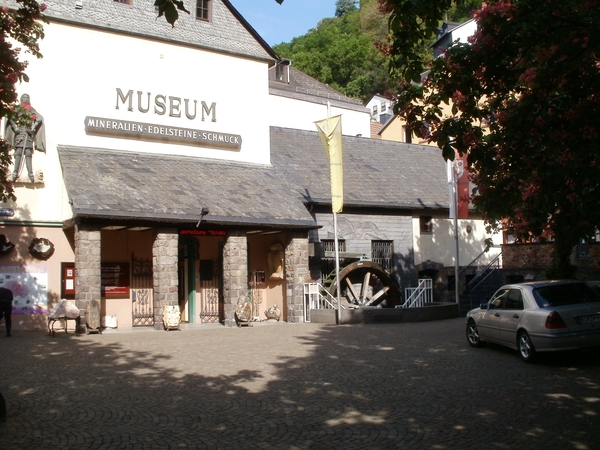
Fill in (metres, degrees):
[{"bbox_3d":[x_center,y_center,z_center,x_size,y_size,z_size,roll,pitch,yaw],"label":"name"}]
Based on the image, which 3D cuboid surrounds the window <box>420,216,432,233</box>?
[{"bbox_3d":[5.301,0.000,26.109,0.600,0.600,0.150,2,-6,-31],"label":"window"}]

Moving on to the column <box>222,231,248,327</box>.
[{"bbox_3d":[-2.152,1.789,20.617,0.610,3.100,0.600,2,-6,-31],"label":"column"}]

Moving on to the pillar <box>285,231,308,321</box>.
[{"bbox_3d":[-0.106,1.770,20.915,0.570,2.970,0.570,2,-7,-30],"label":"pillar"}]

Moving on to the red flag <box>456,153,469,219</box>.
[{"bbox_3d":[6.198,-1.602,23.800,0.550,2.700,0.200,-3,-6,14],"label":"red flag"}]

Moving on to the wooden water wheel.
[{"bbox_3d":[2.000,2.730,21.601,2.863,2.863,0.750,2,-7,-26],"label":"wooden water wheel"}]

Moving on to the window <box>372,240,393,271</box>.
[{"bbox_3d":[3.123,1.190,23.567,0.950,1.200,0.150,2,-7,-26],"label":"window"}]

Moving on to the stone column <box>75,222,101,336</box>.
[{"bbox_3d":[-5.962,1.517,17.550,0.570,2.970,0.570,2,-7,-30],"label":"stone column"}]

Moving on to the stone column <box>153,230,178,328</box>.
[{"bbox_3d":[-4.015,1.627,18.666,0.570,2.970,0.570,2,-7,-30],"label":"stone column"}]

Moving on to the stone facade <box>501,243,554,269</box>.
[{"bbox_3d":[9.857,1.341,27.000,2.300,1.050,0.300,-2,-5,8],"label":"stone facade"}]

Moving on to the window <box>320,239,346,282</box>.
[{"bbox_3d":[1.254,1.375,23.499,1.080,1.550,0.150,2,-6,-31],"label":"window"}]

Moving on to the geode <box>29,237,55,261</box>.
[{"bbox_3d":[-7.940,0.723,19.204,0.680,0.700,0.330,2,-6,-31],"label":"geode"}]

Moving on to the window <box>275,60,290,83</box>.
[{"bbox_3d":[-0.813,-7.134,29.000,0.800,1.000,0.150,3,-7,-33],"label":"window"}]

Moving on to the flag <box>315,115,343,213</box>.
[{"bbox_3d":[1.023,-2.110,21.414,0.320,3.150,1.200,3,-7,-40],"label":"flag"}]

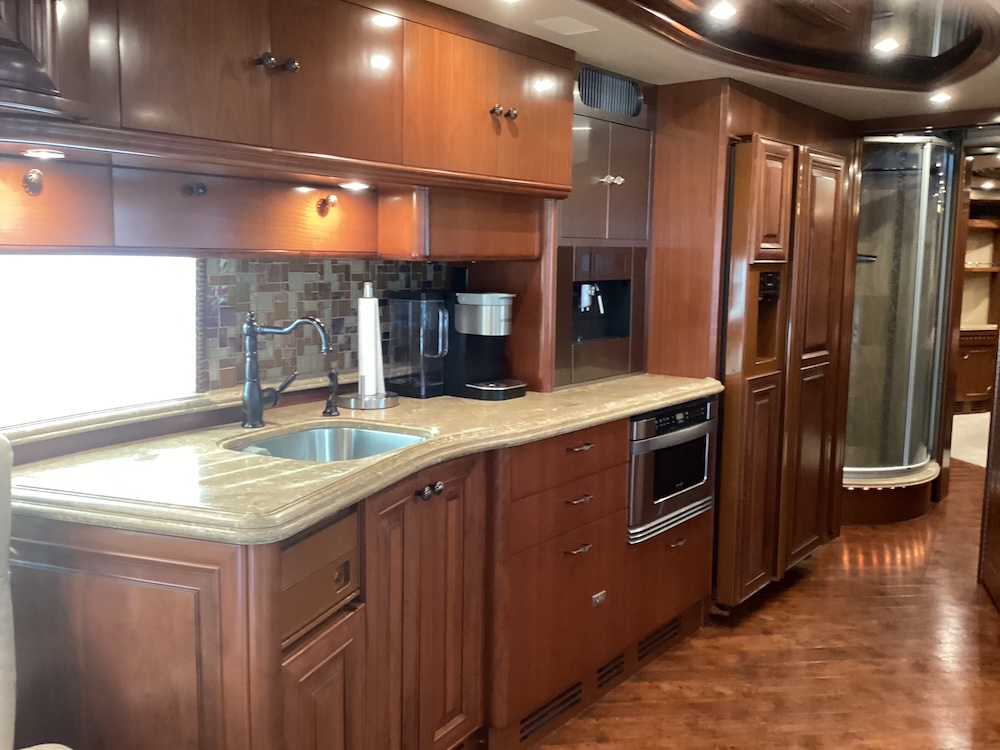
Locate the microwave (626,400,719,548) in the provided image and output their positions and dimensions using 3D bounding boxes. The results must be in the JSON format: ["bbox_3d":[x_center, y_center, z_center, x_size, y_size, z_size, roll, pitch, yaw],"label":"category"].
[{"bbox_3d":[0.412,0.288,3.147,0.510,0.398,0.612,5,8,38],"label":"microwave"}]

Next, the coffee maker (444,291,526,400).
[{"bbox_3d":[-0.085,-0.100,2.828,0.320,0.325,0.175,5,8,38],"label":"coffee maker"}]

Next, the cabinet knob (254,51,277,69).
[{"bbox_3d":[-0.499,-0.666,1.895,0.035,0.032,0.032,5,8,38],"label":"cabinet knob"}]

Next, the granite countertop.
[{"bbox_3d":[-0.117,0.135,2.485,0.920,0.062,2.390,5,8,38],"label":"granite countertop"}]

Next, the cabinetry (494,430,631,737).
[{"bbox_3d":[-0.028,0.563,2.730,0.588,0.852,0.635,5,8,38],"label":"cabinetry"}]

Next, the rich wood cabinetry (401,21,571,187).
[{"bbox_3d":[-0.151,-0.757,2.664,0.375,0.355,0.755,5,8,38],"label":"rich wood cabinetry"}]

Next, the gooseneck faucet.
[{"bbox_3d":[-0.508,-0.016,2.268,0.280,0.286,0.170,3,7,26],"label":"gooseneck faucet"}]

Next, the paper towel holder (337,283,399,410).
[{"bbox_3d":[-0.390,-0.090,2.595,0.185,0.359,0.185,0,7,0],"label":"paper towel holder"}]

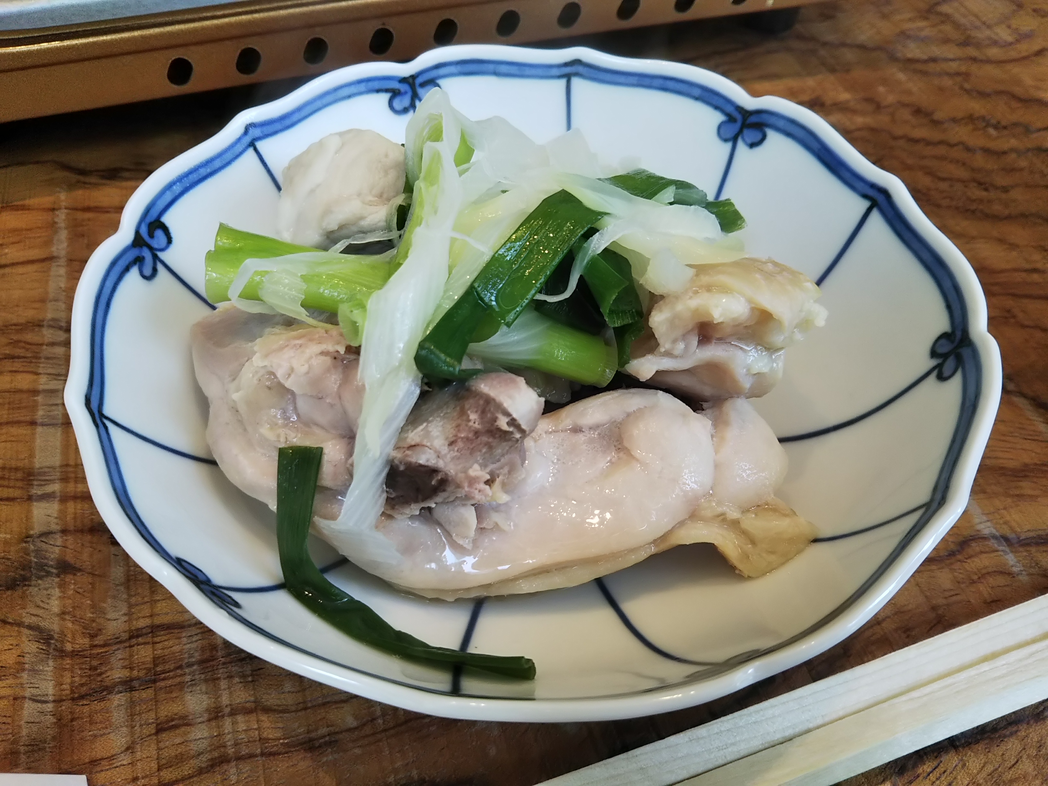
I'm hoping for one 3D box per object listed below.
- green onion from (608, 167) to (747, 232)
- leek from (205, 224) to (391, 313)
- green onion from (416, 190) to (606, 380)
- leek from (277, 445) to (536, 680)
[{"bbox_3d":[0.036,-0.043,0.212,0.038,0.011,0.009,13,48,-17],"label":"green onion"},{"bbox_3d":[-0.049,-0.026,0.197,0.044,0.013,0.015,8,50,13],"label":"leek"},{"bbox_3d":[-0.002,-0.021,0.188,0.014,0.011,0.051,35,77,25],"label":"green onion"},{"bbox_3d":[-0.028,0.036,0.169,0.068,0.015,0.021,37,58,26],"label":"leek"}]

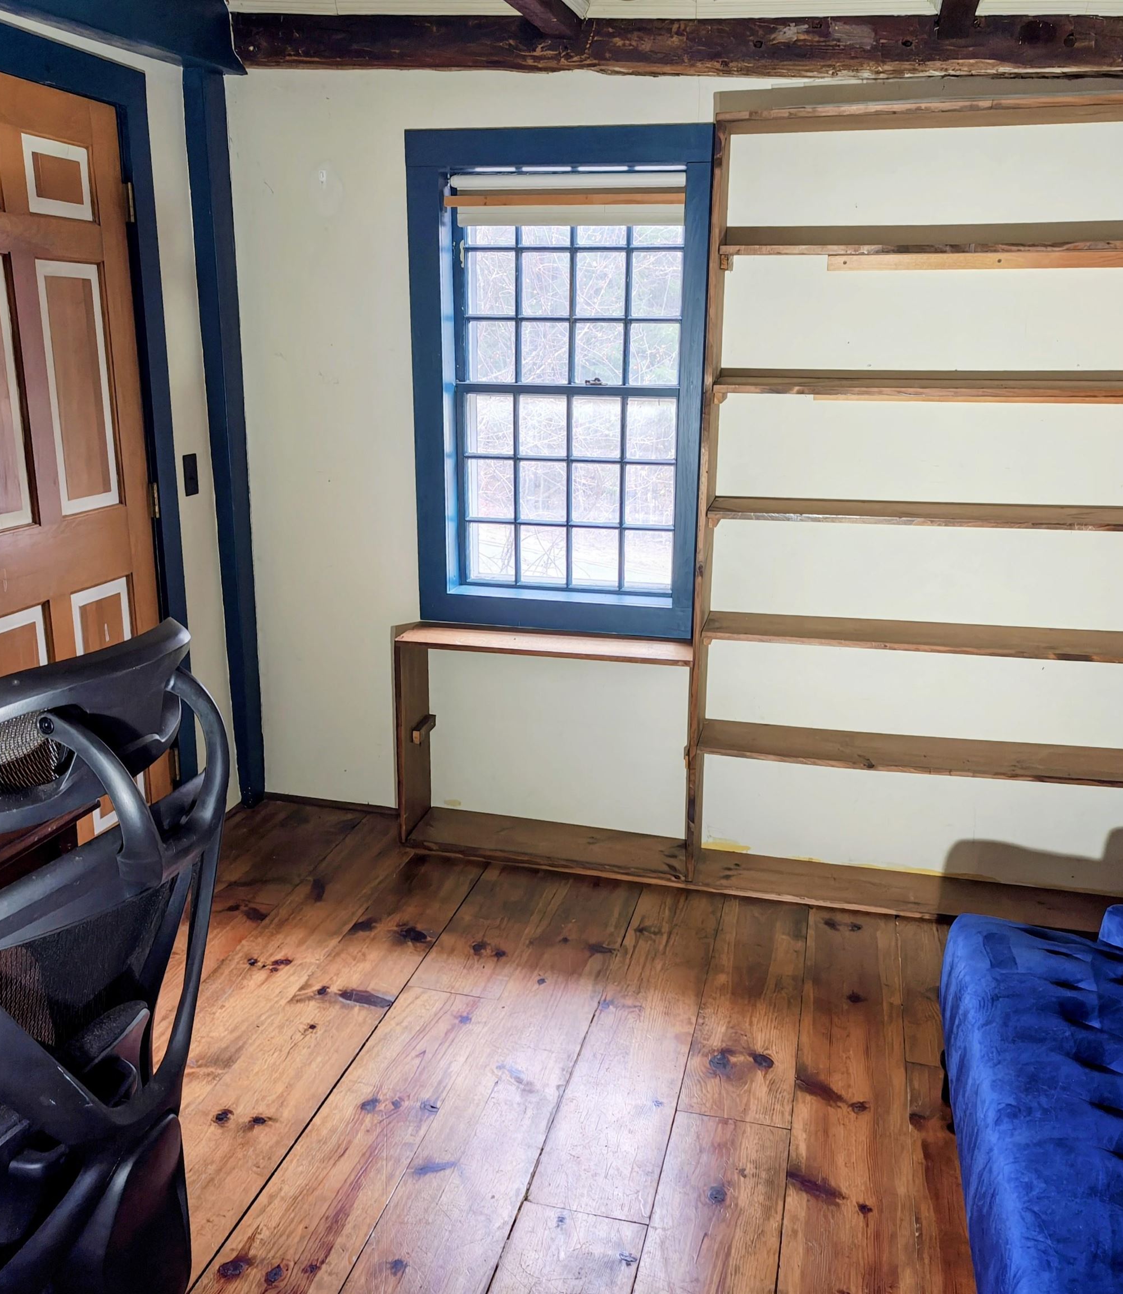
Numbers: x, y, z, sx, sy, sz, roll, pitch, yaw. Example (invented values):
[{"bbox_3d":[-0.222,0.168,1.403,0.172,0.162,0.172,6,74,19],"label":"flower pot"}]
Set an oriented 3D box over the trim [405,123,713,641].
[{"bbox_3d":[-0.008,-0.731,3.411,0.834,1.375,0.140,4,15,13],"label":"trim"}]

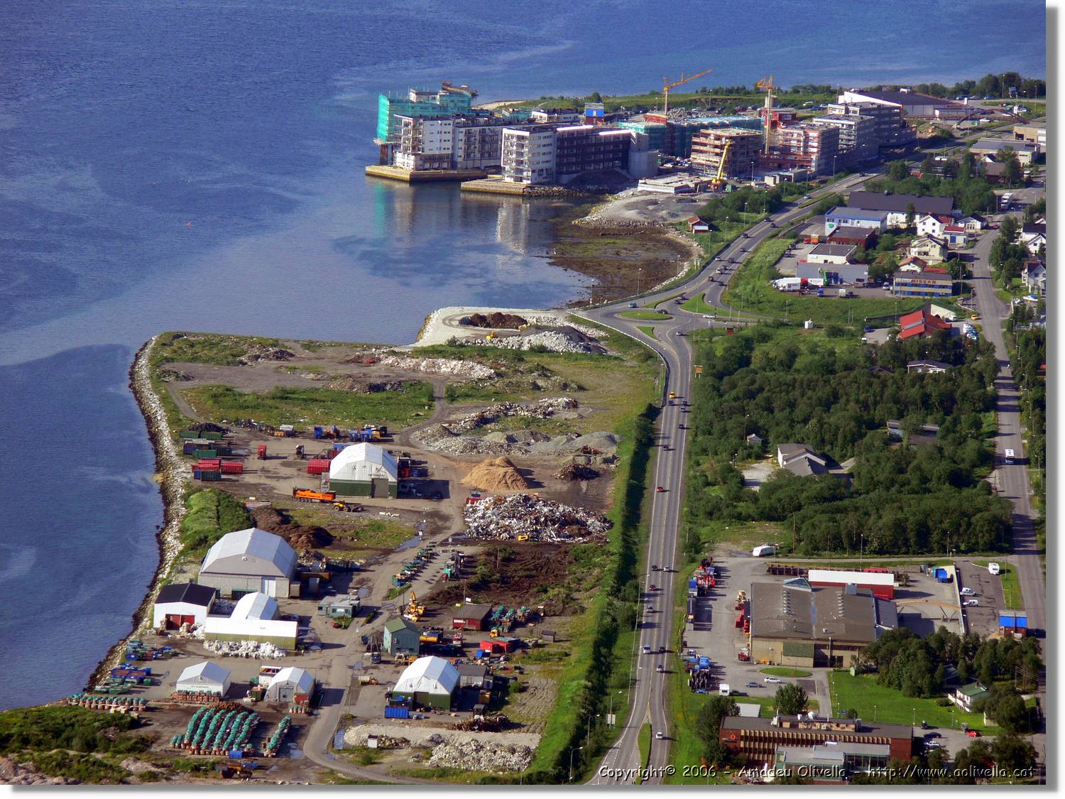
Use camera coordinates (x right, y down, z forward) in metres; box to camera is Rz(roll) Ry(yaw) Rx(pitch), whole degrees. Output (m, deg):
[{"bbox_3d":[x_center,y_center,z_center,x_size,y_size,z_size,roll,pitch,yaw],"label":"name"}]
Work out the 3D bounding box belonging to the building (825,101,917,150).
[{"bbox_3d":[130.360,-105.960,3644.680,16.500,16.000,31.000,11,12,42],"label":"building"}]

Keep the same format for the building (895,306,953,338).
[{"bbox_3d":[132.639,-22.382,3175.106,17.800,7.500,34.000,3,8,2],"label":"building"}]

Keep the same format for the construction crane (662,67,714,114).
[{"bbox_3d":[60.470,-113.570,3642.230,19.500,27.000,4.000,3,9,0],"label":"construction crane"}]

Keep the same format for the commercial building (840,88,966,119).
[{"bbox_3d":[155.454,-123.264,3936.612,29.500,6.300,51.000,-1,9,-26],"label":"commercial building"}]

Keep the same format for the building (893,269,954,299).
[{"bbox_3d":[133.010,-39.400,3217.390,19.800,6.800,13.000,3,9,1],"label":"building"}]

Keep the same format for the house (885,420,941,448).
[{"bbox_3d":[115.790,10.870,2863.030,15.000,6.000,11.000,5,9,17],"label":"house"}]

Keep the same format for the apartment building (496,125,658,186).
[{"bbox_3d":[16.639,-91.590,3493.764,63.000,18.800,14.500,-6,12,-44],"label":"apartment building"}]

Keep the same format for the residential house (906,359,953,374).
[{"bbox_3d":[122.701,-9.535,2923.643,12.600,4.000,9.500,4,8,9],"label":"residential house"}]

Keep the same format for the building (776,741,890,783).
[{"bbox_3d":[72.468,87.826,2286.967,28.000,5.500,18.000,3,8,0],"label":"building"}]

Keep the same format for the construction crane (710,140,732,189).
[{"bbox_3d":[72.495,-90.136,3633.821,7.300,18.500,10.000,3,8,0],"label":"construction crane"}]

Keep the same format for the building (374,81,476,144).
[{"bbox_3d":[-41.399,-105.664,3675.328,33.500,28.500,18.500,2,8,-9],"label":"building"}]

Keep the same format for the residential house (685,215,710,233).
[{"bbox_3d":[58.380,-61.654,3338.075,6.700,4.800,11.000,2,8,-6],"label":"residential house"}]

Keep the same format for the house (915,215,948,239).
[{"bbox_3d":[141.590,-61.870,3345.560,8.000,7.600,10.500,5,9,12],"label":"house"}]

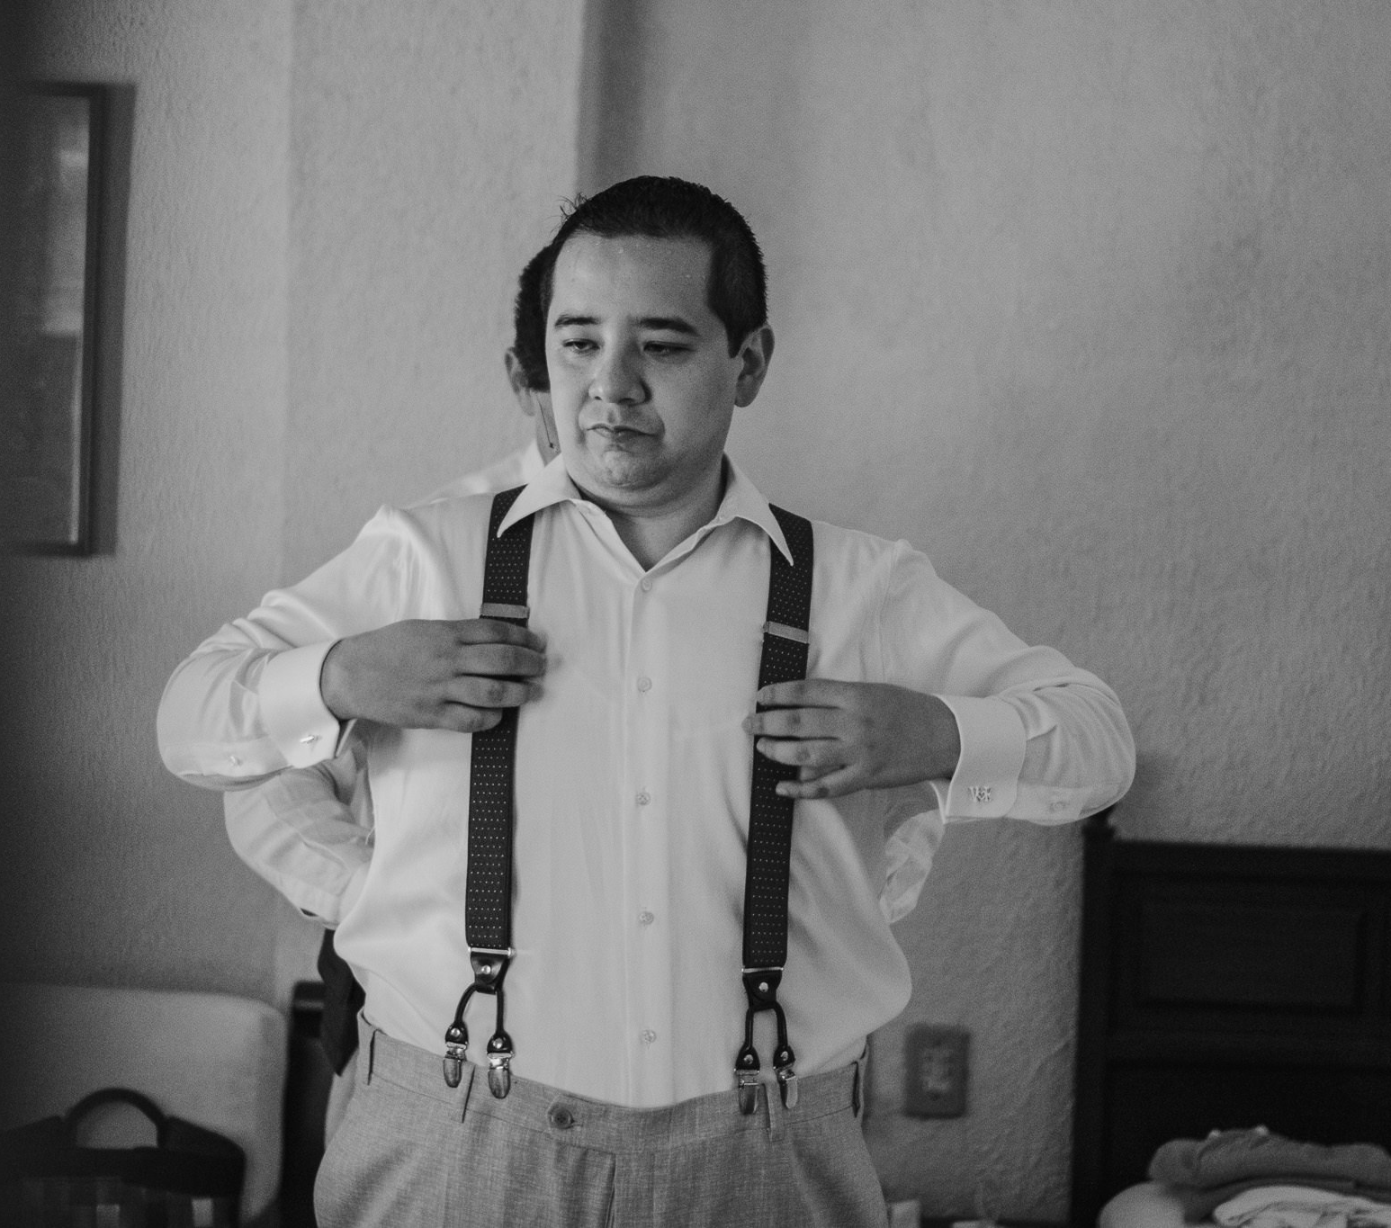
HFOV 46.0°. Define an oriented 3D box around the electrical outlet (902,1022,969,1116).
[{"bbox_3d":[0.317,0.600,2.150,0.079,0.118,0.012,2,0,0],"label":"electrical outlet"}]

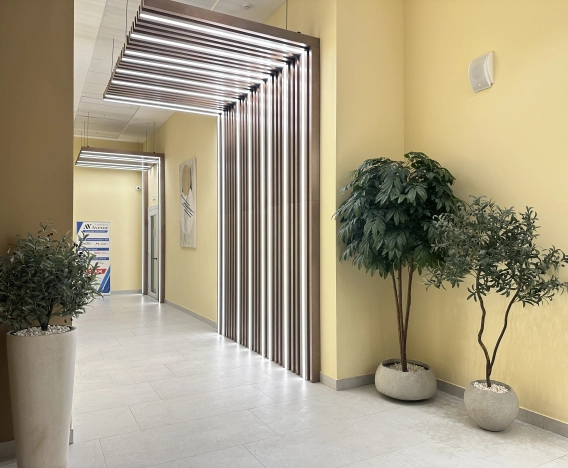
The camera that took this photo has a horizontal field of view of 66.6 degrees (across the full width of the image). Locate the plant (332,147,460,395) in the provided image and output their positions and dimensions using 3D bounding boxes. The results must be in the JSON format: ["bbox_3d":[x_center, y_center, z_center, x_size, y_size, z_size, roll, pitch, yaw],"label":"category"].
[{"bbox_3d":[1.101,0.301,4.090,1.168,2.134,0.986,0,-1,-28],"label":"plant"}]

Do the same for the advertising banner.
[{"bbox_3d":[-5.030,0.678,11.450,0.820,1.963,0.181,0,-1,-28],"label":"advertising banner"}]

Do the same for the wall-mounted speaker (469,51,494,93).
[{"bbox_3d":[1.800,-1.480,3.953,0.120,0.333,0.181,0,-1,-28],"label":"wall-mounted speaker"}]

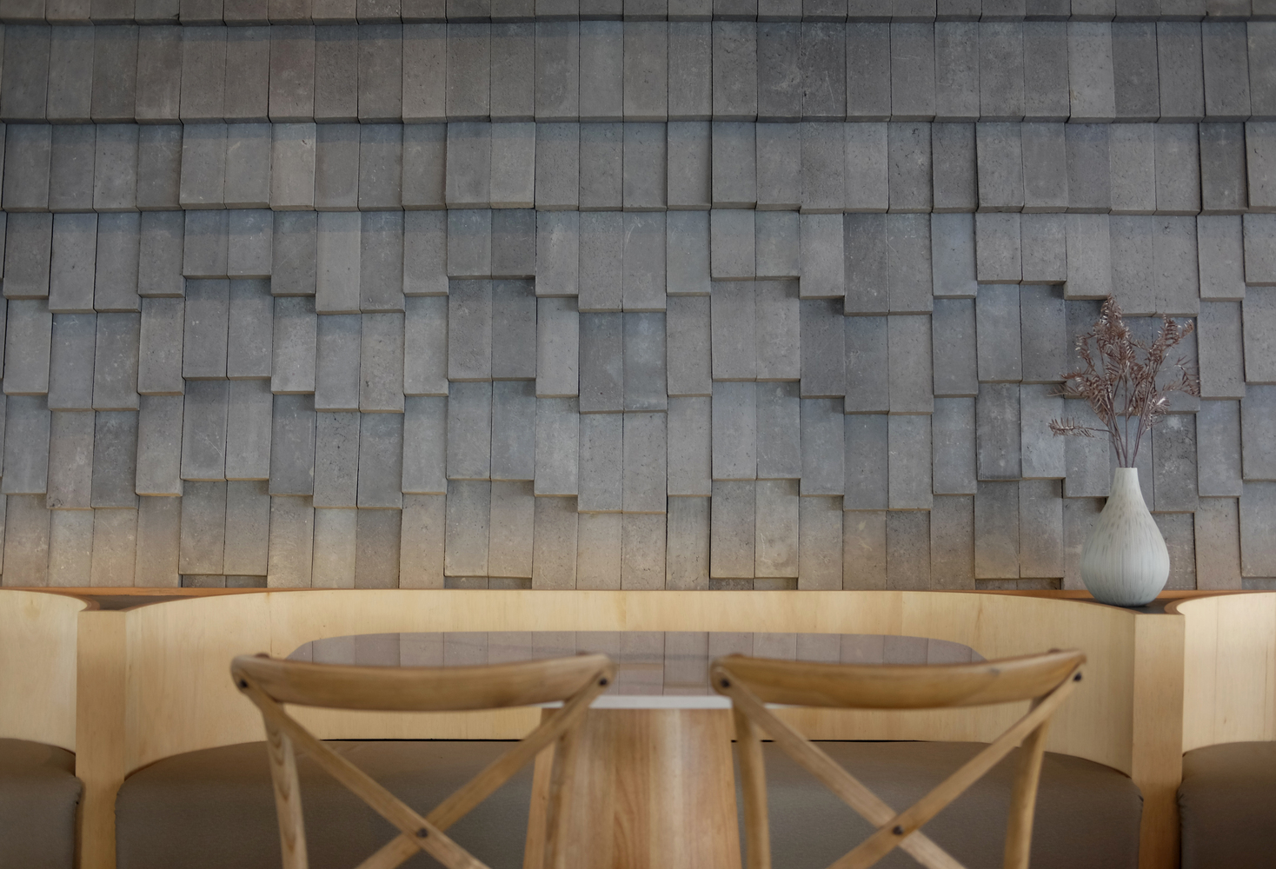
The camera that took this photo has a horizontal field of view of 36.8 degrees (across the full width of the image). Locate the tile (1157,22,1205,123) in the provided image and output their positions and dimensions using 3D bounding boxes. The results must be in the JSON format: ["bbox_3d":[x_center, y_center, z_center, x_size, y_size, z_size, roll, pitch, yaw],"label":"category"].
[{"bbox_3d":[1.171,-0.784,4.159,0.095,0.215,0.043,0,-9,0],"label":"tile"}]

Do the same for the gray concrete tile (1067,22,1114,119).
[{"bbox_3d":[1.019,-0.826,4.338,0.099,0.240,0.042,0,-9,0],"label":"gray concrete tile"}]

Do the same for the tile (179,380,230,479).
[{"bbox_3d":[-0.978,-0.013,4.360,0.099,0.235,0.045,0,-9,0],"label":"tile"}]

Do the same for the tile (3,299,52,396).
[{"bbox_3d":[-1.375,-0.209,4.357,0.099,0.240,0.042,0,-9,0],"label":"tile"}]

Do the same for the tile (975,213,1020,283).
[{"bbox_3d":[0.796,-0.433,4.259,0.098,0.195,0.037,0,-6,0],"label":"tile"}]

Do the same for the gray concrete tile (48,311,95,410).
[{"bbox_3d":[-1.227,-0.160,4.181,0.096,0.215,0.040,0,-7,0],"label":"gray concrete tile"}]

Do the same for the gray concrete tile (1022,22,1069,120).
[{"bbox_3d":[0.880,-0.785,4.159,0.095,0.215,0.043,0,-9,0],"label":"gray concrete tile"}]

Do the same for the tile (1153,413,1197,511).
[{"bbox_3d":[1.163,0.065,4.189,0.095,0.215,0.043,0,-9,0],"label":"tile"}]

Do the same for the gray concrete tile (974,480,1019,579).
[{"bbox_3d":[0.779,0.207,4.194,0.096,0.215,0.040,0,-6,0],"label":"gray concrete tile"}]

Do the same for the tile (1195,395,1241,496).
[{"bbox_3d":[1.283,0.026,4.261,0.099,0.225,0.037,0,-6,0],"label":"tile"}]

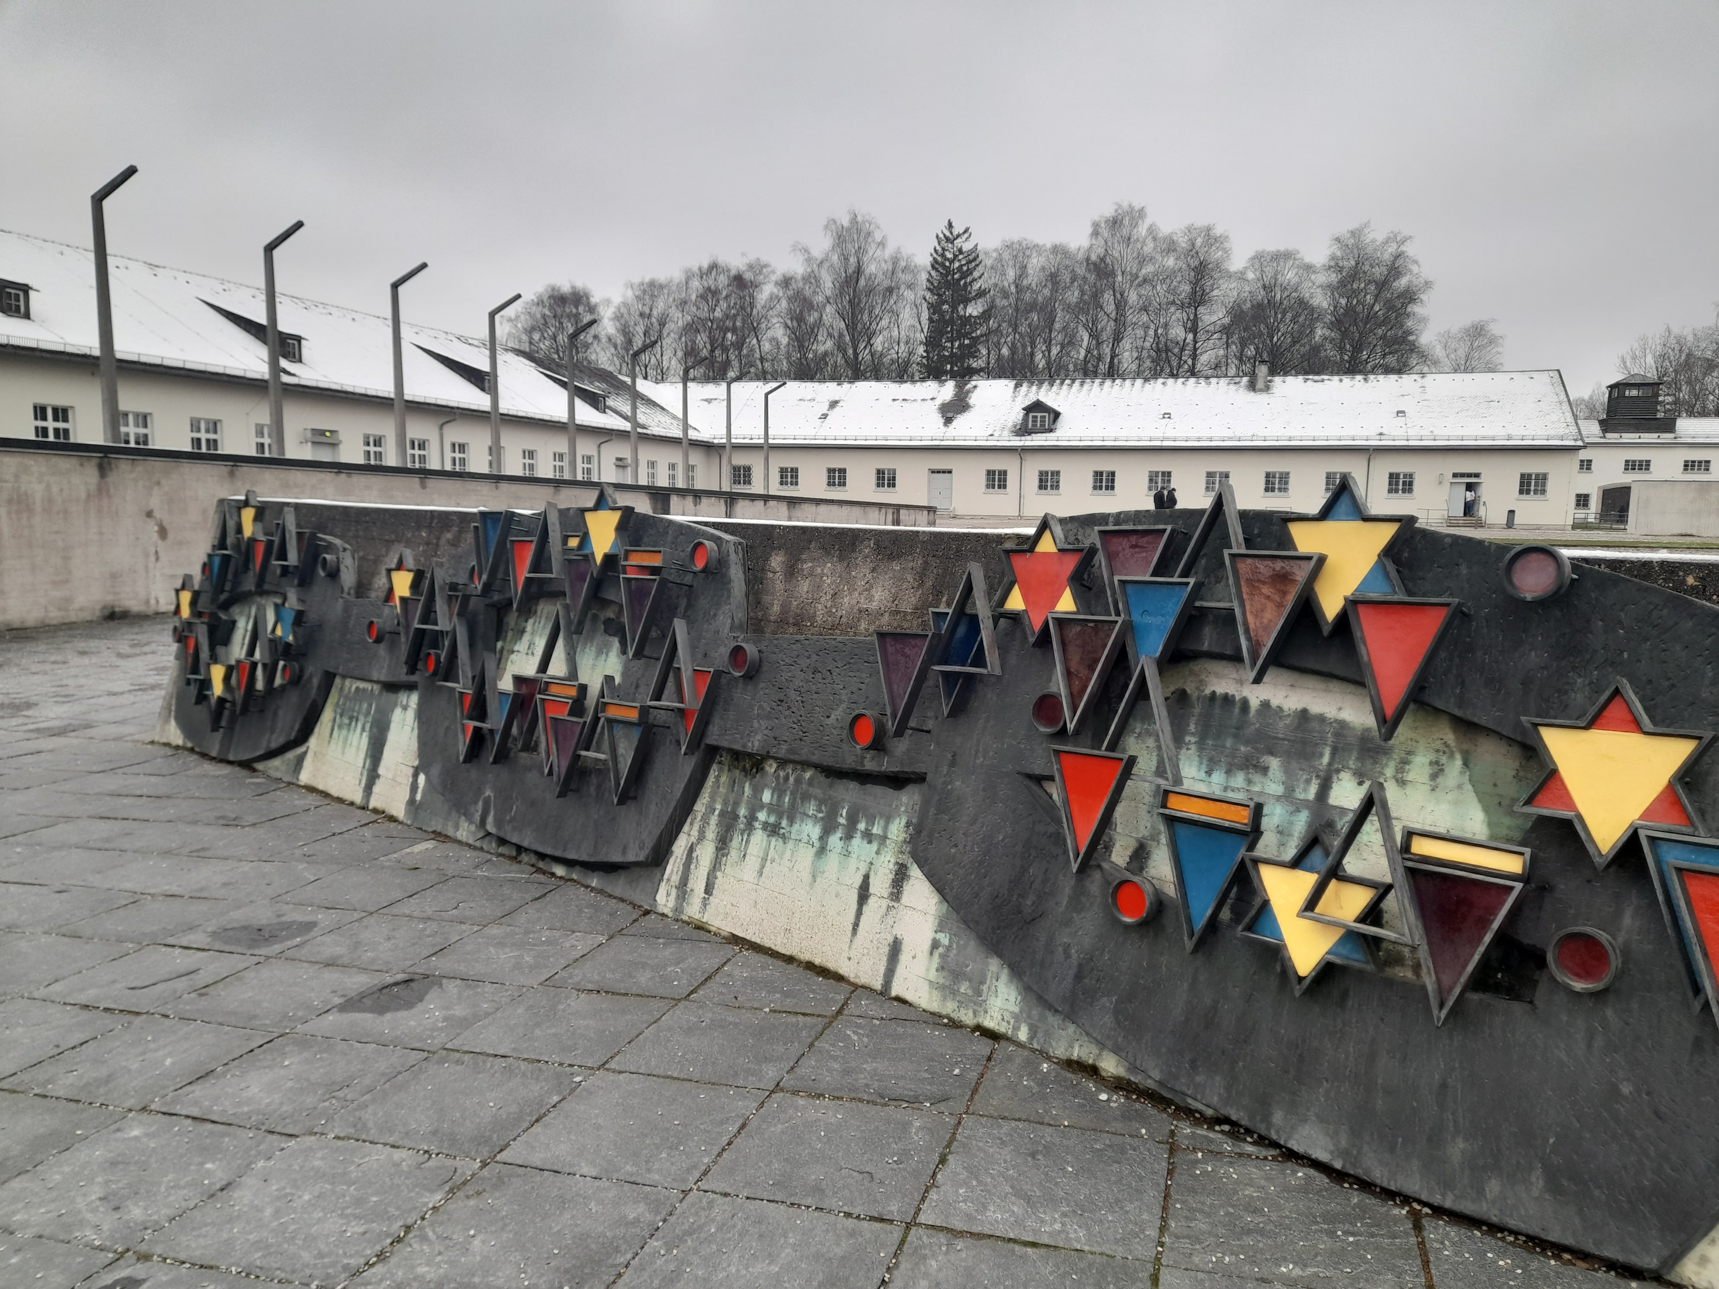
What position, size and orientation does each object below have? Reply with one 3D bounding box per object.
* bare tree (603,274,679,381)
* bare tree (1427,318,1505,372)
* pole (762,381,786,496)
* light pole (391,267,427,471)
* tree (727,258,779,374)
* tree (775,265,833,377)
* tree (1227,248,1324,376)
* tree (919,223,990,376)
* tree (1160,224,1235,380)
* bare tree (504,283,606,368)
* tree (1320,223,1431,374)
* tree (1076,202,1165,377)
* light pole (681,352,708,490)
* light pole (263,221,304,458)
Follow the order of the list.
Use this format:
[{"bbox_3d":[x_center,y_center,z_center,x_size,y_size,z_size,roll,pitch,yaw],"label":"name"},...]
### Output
[{"bbox_3d":[-20.938,-24.087,119.244,7.276,22.049,7.276,3,7,17],"label":"bare tree"},{"bbox_3d":[55.084,-20.623,114.025,7.090,18.158,7.090,3,7,17],"label":"bare tree"},{"bbox_3d":[-3.224,-7.523,47.605,0.772,4.997,0.230,3,6,16],"label":"pole"},{"bbox_3d":[-8.123,-4.401,22.580,0.740,4.956,0.210,3,7,17],"label":"light pole"},{"bbox_3d":[-9.491,-22.865,110.192,4.363,22.201,4.363,3,6,16],"label":"tree"},{"bbox_3d":[-5.075,-22.206,109.141,5.024,21.256,5.024,3,6,16],"label":"tree"},{"bbox_3d":[35.687,-22.712,108.305,8.334,23.135,8.334,3,7,17],"label":"tree"},{"bbox_3d":[8.460,-25.480,114.500,6.357,26.590,6.357,3,7,17],"label":"tree"},{"bbox_3d":[27.344,-22.328,102.288,6.009,23.993,6.009,3,6,16],"label":"tree"},{"bbox_3d":[-29.663,-24.288,121.230,9.606,21.793,9.606,3,7,17],"label":"bare tree"},{"bbox_3d":[43.883,-23.490,107.415,9.518,25.079,9.518,3,7,17],"label":"tree"},{"bbox_3d":[21.257,-23.493,103.389,7.283,25.882,7.283,3,6,16],"label":"tree"},{"bbox_3d":[-5.284,-6.864,40.457,0.864,4.981,0.230,3,6,16],"label":"light pole"},{"bbox_3d":[-10.495,-5.249,22.913,0.791,4.933,0.230,3,6,16],"label":"light pole"}]

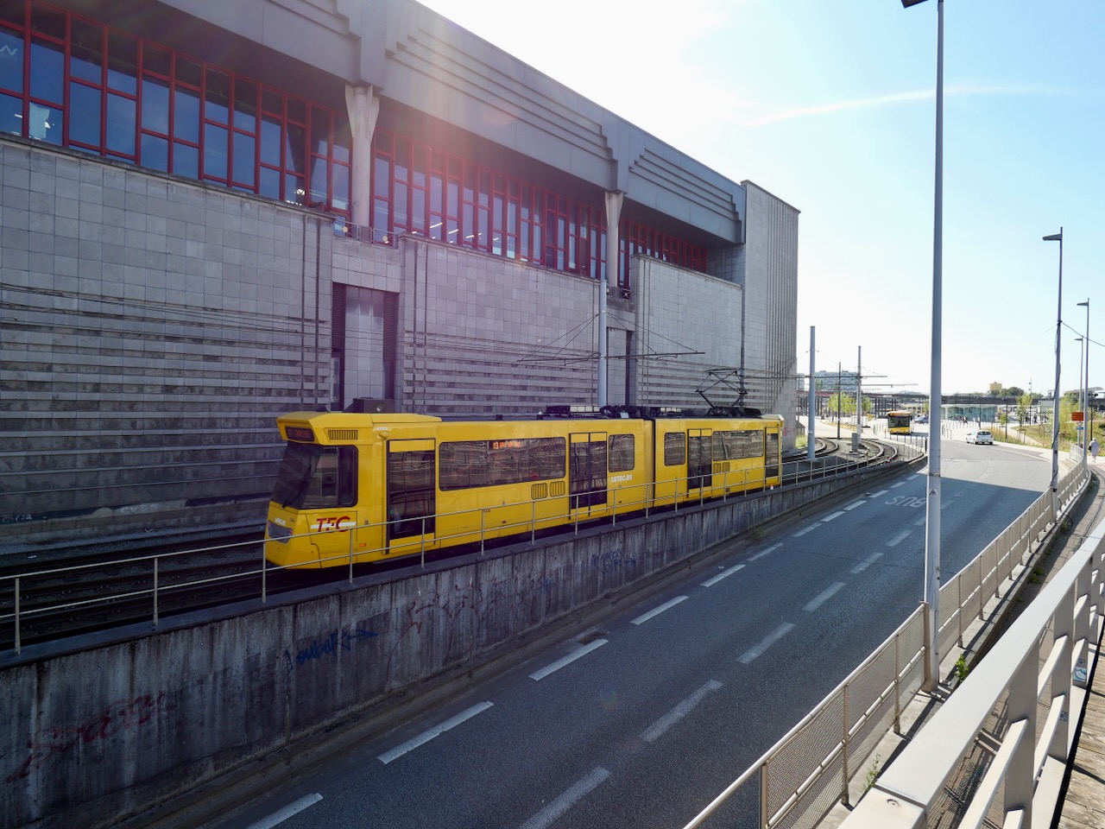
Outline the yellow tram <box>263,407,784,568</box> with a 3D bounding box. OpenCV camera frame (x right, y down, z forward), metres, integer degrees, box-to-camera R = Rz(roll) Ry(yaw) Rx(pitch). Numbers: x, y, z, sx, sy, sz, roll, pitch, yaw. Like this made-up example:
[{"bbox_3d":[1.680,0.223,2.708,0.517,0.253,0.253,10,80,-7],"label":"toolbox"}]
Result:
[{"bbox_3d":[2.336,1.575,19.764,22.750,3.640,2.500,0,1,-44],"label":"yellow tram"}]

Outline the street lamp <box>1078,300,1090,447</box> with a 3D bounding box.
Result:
[{"bbox_3d":[25.099,-1.279,27.203,0.300,8.500,0.500,1,0,-44],"label":"street lamp"}]

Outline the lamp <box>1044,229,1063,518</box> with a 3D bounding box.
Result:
[{"bbox_3d":[14.385,-1.115,16.603,0.300,8.500,0.500,1,0,-44],"label":"lamp"}]

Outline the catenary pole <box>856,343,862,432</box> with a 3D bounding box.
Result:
[{"bbox_3d":[25.642,-1.673,47.992,0.380,8.250,0.380,1,0,-44],"label":"catenary pole"}]

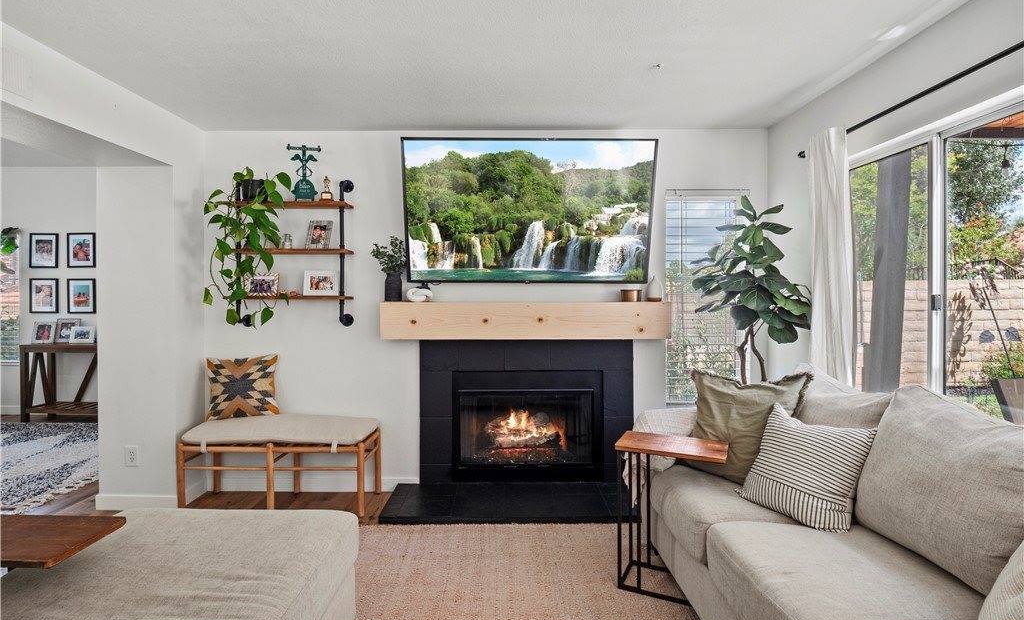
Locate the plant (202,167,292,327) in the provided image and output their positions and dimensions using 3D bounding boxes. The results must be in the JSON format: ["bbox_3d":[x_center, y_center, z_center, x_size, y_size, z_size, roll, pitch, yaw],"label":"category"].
[{"bbox_3d":[-1.661,-0.398,2.990,0.500,0.980,0.300,0,1,0],"label":"plant"}]

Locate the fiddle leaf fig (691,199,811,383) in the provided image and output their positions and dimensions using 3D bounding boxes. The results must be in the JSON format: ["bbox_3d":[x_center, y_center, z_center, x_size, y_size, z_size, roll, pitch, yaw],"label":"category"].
[{"bbox_3d":[1.364,0.283,2.730,0.630,1.860,0.600,0,1,0],"label":"fiddle leaf fig"}]

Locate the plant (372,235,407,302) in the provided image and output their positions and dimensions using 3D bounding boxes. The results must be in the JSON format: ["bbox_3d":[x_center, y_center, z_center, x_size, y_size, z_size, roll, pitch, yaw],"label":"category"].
[{"bbox_3d":[-0.785,-0.268,3.060,0.230,0.430,0.190,0,1,0],"label":"plant"}]

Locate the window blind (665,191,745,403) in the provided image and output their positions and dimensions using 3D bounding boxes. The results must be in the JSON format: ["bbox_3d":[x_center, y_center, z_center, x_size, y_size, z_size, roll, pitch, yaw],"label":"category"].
[{"bbox_3d":[1.314,-0.084,3.190,0.550,1.440,0.060,0,1,0],"label":"window blind"}]

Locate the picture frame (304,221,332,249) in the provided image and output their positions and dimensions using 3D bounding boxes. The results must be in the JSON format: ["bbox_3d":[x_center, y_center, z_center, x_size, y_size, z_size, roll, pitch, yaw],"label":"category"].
[{"bbox_3d":[-1.247,-0.490,3.070,0.155,0.200,0.030,0,-17,-5],"label":"picture frame"}]

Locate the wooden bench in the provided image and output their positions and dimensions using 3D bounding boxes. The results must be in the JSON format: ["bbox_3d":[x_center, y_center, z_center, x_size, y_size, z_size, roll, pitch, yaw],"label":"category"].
[{"bbox_3d":[-1.420,0.968,2.970,1.120,0.510,0.380,0,1,0],"label":"wooden bench"}]

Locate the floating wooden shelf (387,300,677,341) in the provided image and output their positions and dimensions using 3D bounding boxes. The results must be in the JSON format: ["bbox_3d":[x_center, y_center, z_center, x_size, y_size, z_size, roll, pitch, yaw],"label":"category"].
[{"bbox_3d":[0.088,0.067,3.055,1.820,0.238,0.200,0,1,0],"label":"floating wooden shelf"}]

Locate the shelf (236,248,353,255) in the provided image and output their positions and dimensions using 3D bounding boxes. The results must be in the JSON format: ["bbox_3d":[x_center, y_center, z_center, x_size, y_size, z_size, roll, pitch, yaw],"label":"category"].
[{"bbox_3d":[-1.433,-0.373,3.070,0.760,0.030,0.180,0,1,0],"label":"shelf"}]

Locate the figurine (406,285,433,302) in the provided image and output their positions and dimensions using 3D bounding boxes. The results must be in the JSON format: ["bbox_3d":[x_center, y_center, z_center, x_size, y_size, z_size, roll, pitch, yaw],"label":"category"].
[{"bbox_3d":[-0.593,-0.097,3.050,0.165,0.088,0.075,0,1,0],"label":"figurine"}]

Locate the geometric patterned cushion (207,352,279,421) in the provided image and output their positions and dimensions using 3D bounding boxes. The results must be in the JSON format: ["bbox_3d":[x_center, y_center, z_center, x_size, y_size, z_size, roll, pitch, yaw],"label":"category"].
[{"bbox_3d":[-1.719,0.496,3.030,0.430,0.420,0.130,0,-11,-14],"label":"geometric patterned cushion"}]

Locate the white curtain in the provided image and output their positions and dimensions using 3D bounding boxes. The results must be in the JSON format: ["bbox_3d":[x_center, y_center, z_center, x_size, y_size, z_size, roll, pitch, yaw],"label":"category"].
[{"bbox_3d":[1.630,0.165,2.410,0.120,2.100,0.280,0,1,0],"label":"white curtain"}]

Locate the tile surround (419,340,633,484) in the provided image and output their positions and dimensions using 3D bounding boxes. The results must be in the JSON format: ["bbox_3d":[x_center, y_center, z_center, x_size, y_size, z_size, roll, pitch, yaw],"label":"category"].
[{"bbox_3d":[0.095,0.677,3.150,1.430,0.970,0.060,0,1,0],"label":"tile surround"}]

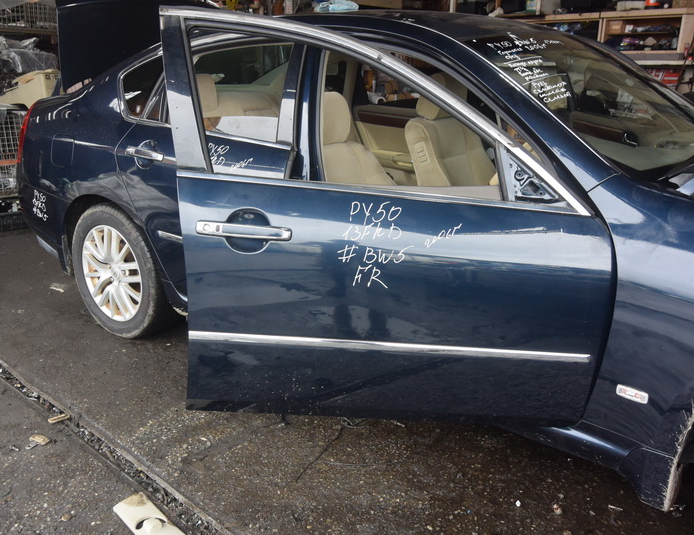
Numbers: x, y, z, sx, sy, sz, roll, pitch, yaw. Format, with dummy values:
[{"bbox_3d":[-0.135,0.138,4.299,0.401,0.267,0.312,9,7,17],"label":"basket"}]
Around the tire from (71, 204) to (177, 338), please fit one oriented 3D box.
[{"bbox_3d":[-1.068,-0.003,3.196,0.670,0.670,0.240,14,22,35],"label":"tire"}]

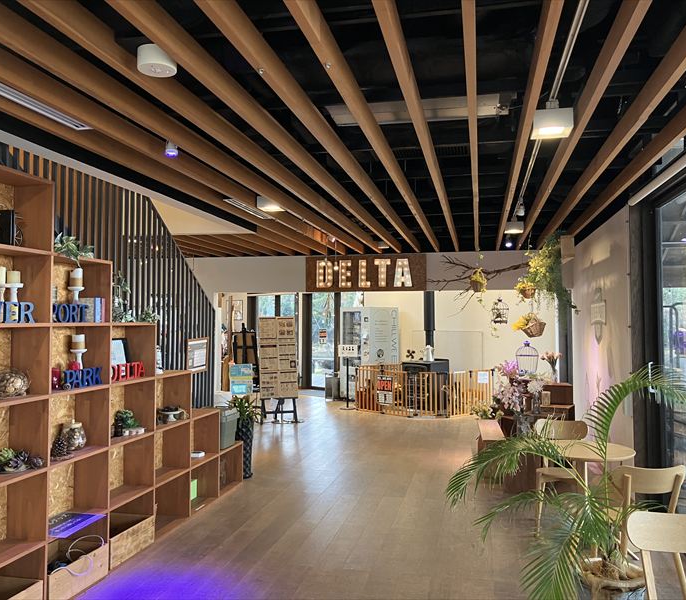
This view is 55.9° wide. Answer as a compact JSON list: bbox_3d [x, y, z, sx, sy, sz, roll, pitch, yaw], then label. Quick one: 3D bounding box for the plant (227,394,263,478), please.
[{"bbox_3d":[-0.943,1.342,6.384,0.340,0.820,0.340,0,-2,0],"label":"plant"}]

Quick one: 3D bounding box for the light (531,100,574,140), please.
[{"bbox_3d":[1.216,-1.037,3.761,0.217,0.145,0.215,0,-2,12],"label":"light"}]

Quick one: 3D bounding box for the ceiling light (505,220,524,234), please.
[{"bbox_3d":[2.066,-0.880,7.776,0.217,0.125,0.217,0,-2,12],"label":"ceiling light"}]

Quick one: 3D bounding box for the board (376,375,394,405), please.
[{"bbox_3d":[0.702,1.505,10.820,0.340,0.480,0.030,-2,-3,44],"label":"board"}]

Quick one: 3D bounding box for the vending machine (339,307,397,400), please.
[{"bbox_3d":[0.532,1.068,12.940,0.790,1.830,0.850,2,-3,-43],"label":"vending machine"}]

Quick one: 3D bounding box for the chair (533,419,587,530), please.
[{"bbox_3d":[1.669,1.331,4.898,0.440,0.760,0.510,0,-2,14],"label":"chair"}]

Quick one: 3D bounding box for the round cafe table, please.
[{"bbox_3d":[1.546,1.325,4.178,0.610,0.720,0.610,0,-2,0],"label":"round cafe table"}]

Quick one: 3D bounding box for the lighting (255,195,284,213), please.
[{"bbox_3d":[-0.700,-0.941,6.316,0.220,0.120,0.220,0,-2,12],"label":"lighting"}]

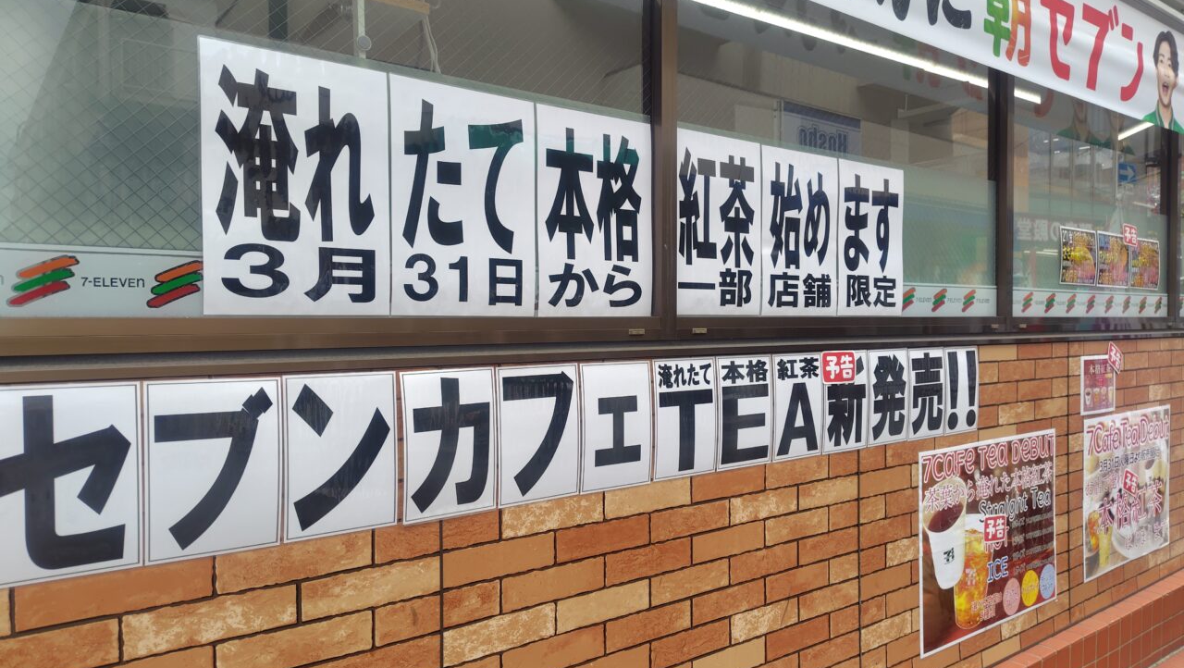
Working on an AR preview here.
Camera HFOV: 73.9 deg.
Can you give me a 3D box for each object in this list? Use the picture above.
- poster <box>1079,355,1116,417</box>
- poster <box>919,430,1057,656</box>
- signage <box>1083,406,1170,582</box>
[{"bbox_3d":[1.926,0.192,2.993,0.293,0.217,0.010,-1,1,-35],"label":"poster"},{"bbox_3d":[1.307,0.647,2.558,0.841,0.610,0.010,-1,1,-35],"label":"poster"},{"bbox_3d":[2.166,0.616,3.165,0.815,0.604,0.010,-1,1,-35],"label":"signage"}]

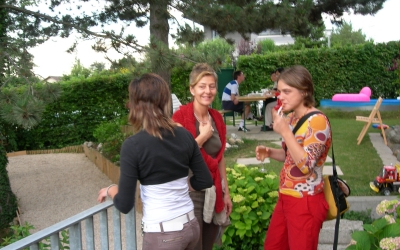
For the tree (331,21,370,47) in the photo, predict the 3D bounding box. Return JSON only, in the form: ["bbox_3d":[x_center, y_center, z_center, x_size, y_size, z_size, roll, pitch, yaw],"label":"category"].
[{"bbox_3d":[9.664,-3.909,28.210,3.000,5.400,3.000,-1,4,0],"label":"tree"}]

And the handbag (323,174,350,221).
[{"bbox_3d":[0.705,0.380,2.300,0.130,0.220,0.240,-6,5,29],"label":"handbag"}]

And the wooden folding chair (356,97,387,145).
[{"bbox_3d":[2.938,-0.060,7.500,0.510,0.790,0.480,0,5,16],"label":"wooden folding chair"}]

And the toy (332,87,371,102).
[{"bbox_3d":[4.658,-0.913,13.500,1.120,0.460,0.800,-1,4,0],"label":"toy"}]

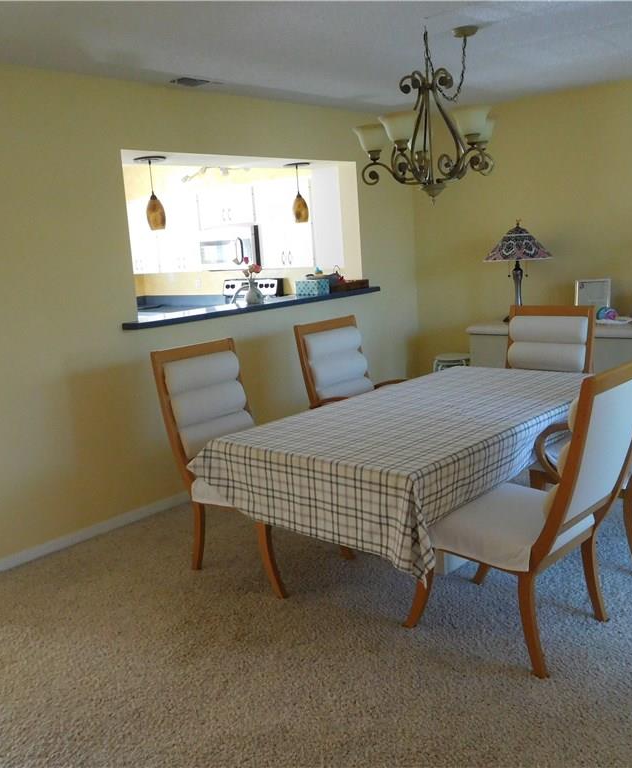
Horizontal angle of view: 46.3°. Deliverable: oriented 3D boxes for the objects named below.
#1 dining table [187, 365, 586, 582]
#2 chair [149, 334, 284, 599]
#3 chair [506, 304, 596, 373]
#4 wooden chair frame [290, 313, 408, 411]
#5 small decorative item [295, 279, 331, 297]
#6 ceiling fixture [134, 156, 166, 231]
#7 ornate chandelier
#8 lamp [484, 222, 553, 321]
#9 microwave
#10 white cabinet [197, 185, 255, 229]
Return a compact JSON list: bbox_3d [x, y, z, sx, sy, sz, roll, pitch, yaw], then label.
[{"bbox_3d":[0.573,0.464,3.405,0.970,0.755,1.880,6,15,42],"label":"dining table"},{"bbox_3d":[-0.268,0.352,3.475,0.720,1.050,0.530,6,15,42],"label":"chair"},{"bbox_3d":[1.216,0.111,4.260,0.530,1.050,0.700,6,15,42],"label":"chair"},{"bbox_3d":[0.351,0.166,4.030,0.711,1.040,0.571,6,15,41],"label":"wooden chair frame"},{"bbox_3d":[-0.025,-0.683,5.332,0.210,0.115,0.130,6,15,42],"label":"small decorative item"},{"bbox_3d":[-0.945,-1.095,4.317,0.179,0.419,0.179,6,15,42],"label":"ceiling fixture"},{"bbox_3d":[0.510,-1.221,3.321,0.620,0.780,0.620,-3,11,1],"label":"ornate chandelier"},{"bbox_3d":[1.432,-0.814,5.292,0.491,0.696,0.491,6,15,42],"label":"lamp"},{"bbox_3d":[-0.683,-1.272,6.900,0.760,0.410,0.420,6,15,42],"label":"microwave"},{"bbox_3d":[-0.715,-1.643,6.879,0.760,0.360,0.340,6,15,42],"label":"white cabinet"}]

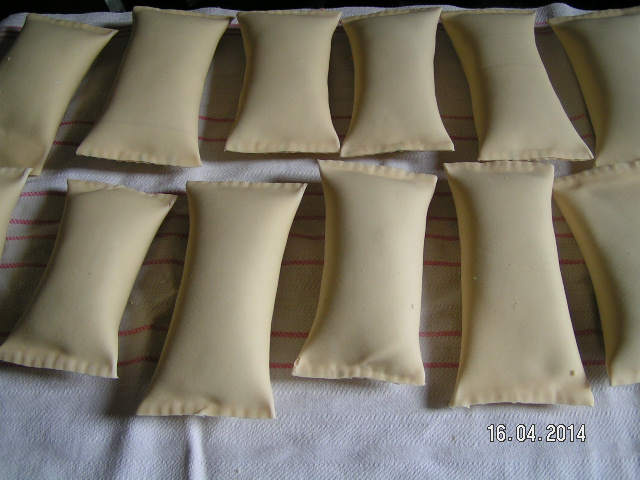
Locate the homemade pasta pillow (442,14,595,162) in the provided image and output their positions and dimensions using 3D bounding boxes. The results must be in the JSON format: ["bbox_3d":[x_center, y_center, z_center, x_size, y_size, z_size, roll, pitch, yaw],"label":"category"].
[{"bbox_3d":[0.154,-0.132,0.562,0.084,0.033,0.164,-5,59,-3],"label":"homemade pasta pillow"}]

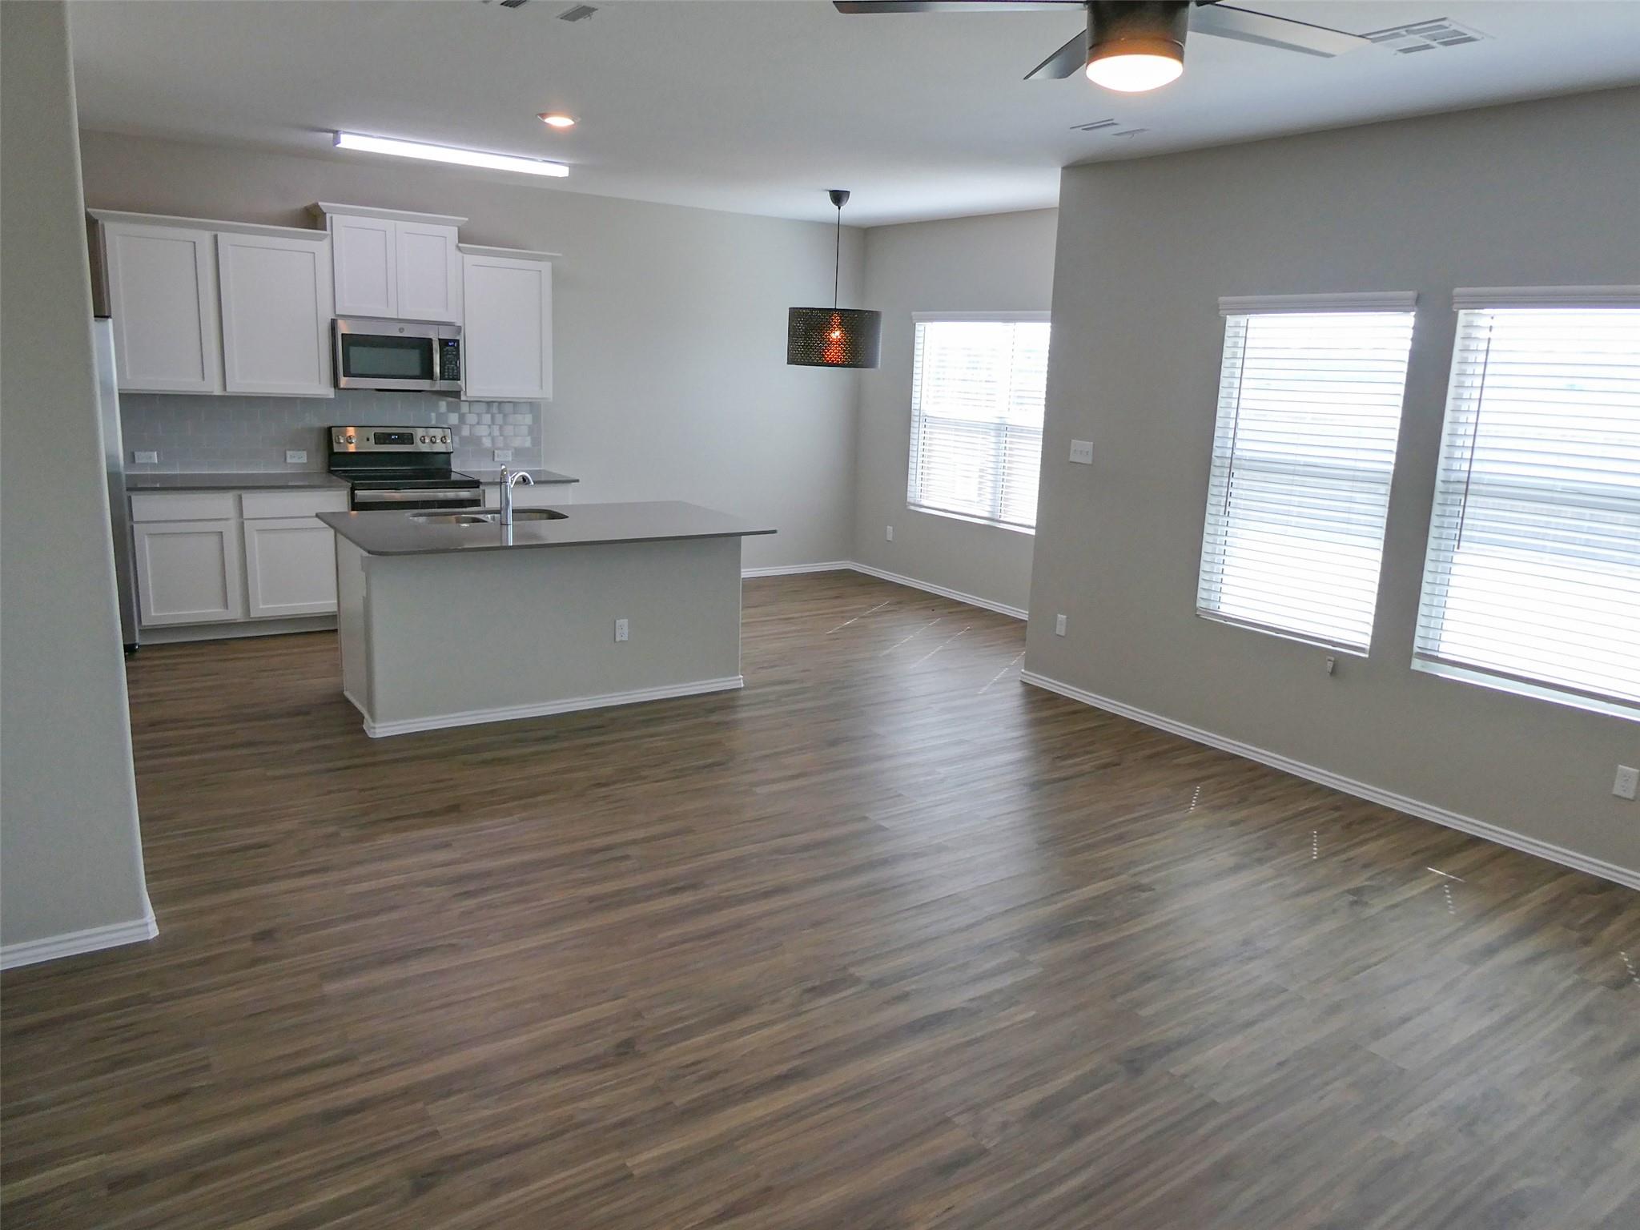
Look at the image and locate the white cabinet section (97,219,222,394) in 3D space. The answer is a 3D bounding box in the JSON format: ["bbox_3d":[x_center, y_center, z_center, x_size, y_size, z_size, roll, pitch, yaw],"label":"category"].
[{"bbox_3d":[-3.720,-1.709,6.408,0.516,0.911,0.320,-6,15,-34],"label":"white cabinet section"}]

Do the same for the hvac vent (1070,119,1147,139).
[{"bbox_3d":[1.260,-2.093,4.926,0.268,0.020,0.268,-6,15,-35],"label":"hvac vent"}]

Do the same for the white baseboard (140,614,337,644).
[{"bbox_3d":[-3.310,0.082,6.582,1.092,0.099,0.020,-6,15,-35],"label":"white baseboard"}]

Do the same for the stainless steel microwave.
[{"bbox_3d":[-2.638,-1.607,7.048,0.753,0.410,0.397,-6,15,-35],"label":"stainless steel microwave"}]

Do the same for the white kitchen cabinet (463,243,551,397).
[{"bbox_3d":[-2.082,-1.885,7.431,0.630,0.943,0.362,-6,15,-34],"label":"white kitchen cabinet"}]

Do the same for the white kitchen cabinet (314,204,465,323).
[{"bbox_3d":[-2.635,-2.128,6.974,0.850,0.628,0.362,-6,15,-34],"label":"white kitchen cabinet"}]

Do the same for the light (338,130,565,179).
[{"bbox_3d":[-1.970,-2.495,6.178,1.231,0.074,0.124,-6,15,-35],"label":"light"}]

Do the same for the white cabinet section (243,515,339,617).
[{"bbox_3d":[-3.204,-0.344,6.882,0.575,0.585,0.550,-6,15,-34],"label":"white cabinet section"}]

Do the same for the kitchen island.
[{"bbox_3d":[-1.289,0.005,5.526,1.935,0.914,1.110,-6,15,-34],"label":"kitchen island"}]

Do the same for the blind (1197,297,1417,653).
[{"bbox_3d":[2.086,-0.649,5.013,0.084,1.465,0.907,-6,15,-35],"label":"blind"}]

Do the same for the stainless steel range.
[{"bbox_3d":[-2.603,-0.562,7.147,0.757,1.177,0.685,-6,15,-35],"label":"stainless steel range"}]

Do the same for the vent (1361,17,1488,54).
[{"bbox_3d":[1.844,-1.742,3.460,0.315,0.020,0.285,-6,15,-34],"label":"vent"}]

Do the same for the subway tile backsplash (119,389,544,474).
[{"bbox_3d":[-2.974,-1.155,7.199,2.505,0.468,0.017,-6,15,-34],"label":"subway tile backsplash"}]

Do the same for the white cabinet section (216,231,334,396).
[{"bbox_3d":[-3.241,-1.760,6.726,0.598,0.911,0.320,-6,15,-34],"label":"white cabinet section"}]

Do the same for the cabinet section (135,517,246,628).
[{"bbox_3d":[-3.675,-0.295,6.569,0.490,0.585,0.550,-6,15,-34],"label":"cabinet section"}]

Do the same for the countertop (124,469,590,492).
[{"bbox_3d":[-2.804,-0.844,6.997,2.540,0.035,0.645,-6,15,-34],"label":"countertop"}]

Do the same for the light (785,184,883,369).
[{"bbox_3d":[0.109,-2.135,7.258,0.590,1.074,0.590,3,13,-1],"label":"light"}]

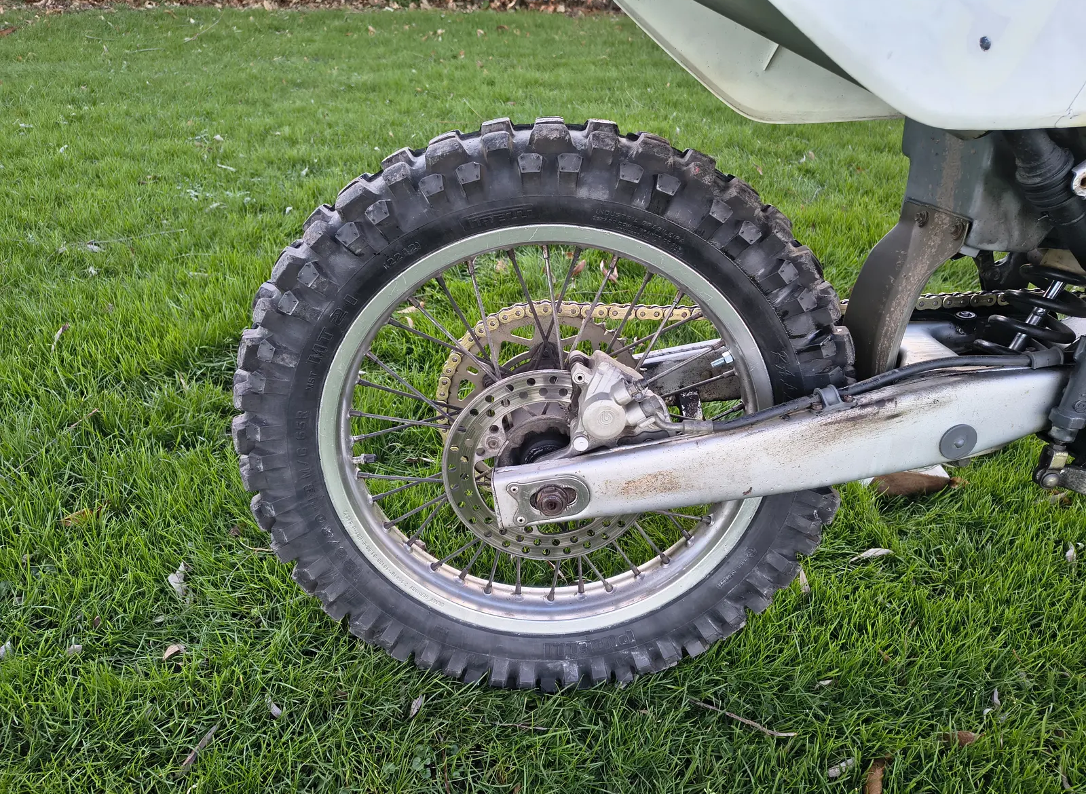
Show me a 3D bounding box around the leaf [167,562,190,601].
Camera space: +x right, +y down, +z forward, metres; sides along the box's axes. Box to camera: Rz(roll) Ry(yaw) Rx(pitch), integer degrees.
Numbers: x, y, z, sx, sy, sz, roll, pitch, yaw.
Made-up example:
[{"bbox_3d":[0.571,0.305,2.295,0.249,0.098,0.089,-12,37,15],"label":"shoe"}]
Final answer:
[{"bbox_3d":[-0.515,0.260,1.064,0.025,0.018,0.054,-7,36,-9],"label":"leaf"}]

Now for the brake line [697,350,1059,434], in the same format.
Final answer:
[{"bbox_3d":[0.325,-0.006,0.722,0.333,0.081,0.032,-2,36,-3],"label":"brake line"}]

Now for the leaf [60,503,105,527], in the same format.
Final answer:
[{"bbox_3d":[-0.716,0.183,1.173,0.057,0.014,0.027,-25,43,-31],"label":"leaf"}]

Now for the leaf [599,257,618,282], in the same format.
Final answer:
[{"bbox_3d":[0.164,-0.317,1.873,0.042,0.035,0.045,-8,36,-11],"label":"leaf"}]

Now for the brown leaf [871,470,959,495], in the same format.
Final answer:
[{"bbox_3d":[0.612,0.141,1.237,0.133,0.020,0.045,-4,36,-5],"label":"brown leaf"}]

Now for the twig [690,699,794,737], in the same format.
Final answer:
[{"bbox_3d":[0.235,0.381,0.895,0.124,0.009,0.011,12,37,16],"label":"twig"}]

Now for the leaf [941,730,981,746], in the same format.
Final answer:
[{"bbox_3d":[0.485,0.396,0.874,0.042,0.011,0.017,-5,36,-7],"label":"leaf"}]

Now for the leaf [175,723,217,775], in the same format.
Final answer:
[{"bbox_3d":[-0.395,0.404,0.864,0.013,0.012,0.059,12,37,16],"label":"leaf"}]

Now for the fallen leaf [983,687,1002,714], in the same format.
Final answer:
[{"bbox_3d":[0.545,0.368,0.913,0.014,0.015,0.030,12,37,16],"label":"fallen leaf"}]

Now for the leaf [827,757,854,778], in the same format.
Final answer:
[{"bbox_3d":[0.334,0.416,0.846,0.030,0.010,0.013,-15,38,-20],"label":"leaf"}]

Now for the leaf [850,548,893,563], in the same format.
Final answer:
[{"bbox_3d":[0.482,0.232,1.104,0.062,0.013,0.017,-10,37,-13],"label":"leaf"}]

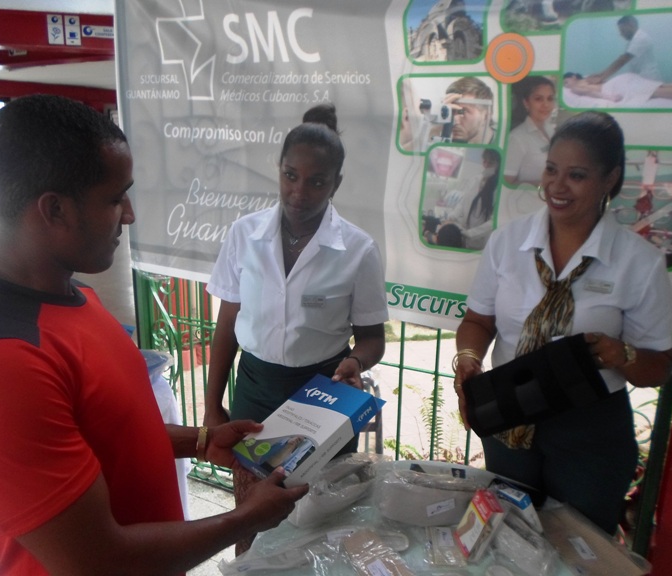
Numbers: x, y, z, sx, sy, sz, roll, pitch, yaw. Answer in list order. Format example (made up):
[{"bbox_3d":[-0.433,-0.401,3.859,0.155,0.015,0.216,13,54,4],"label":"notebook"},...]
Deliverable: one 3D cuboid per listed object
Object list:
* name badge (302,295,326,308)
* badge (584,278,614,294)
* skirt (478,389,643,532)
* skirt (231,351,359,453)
[{"bbox_3d":[-0.055,0.034,1.385,0.063,0.028,0.006,2,8,5],"label":"name badge"},{"bbox_3d":[0.601,-0.002,1.265,0.063,0.026,0.006,8,8,26],"label":"badge"},{"bbox_3d":[0.603,0.496,1.508,0.390,0.500,0.300,10,16,31],"label":"skirt"},{"bbox_3d":[-0.109,0.359,1.534,0.365,0.400,0.270,4,14,14],"label":"skirt"}]

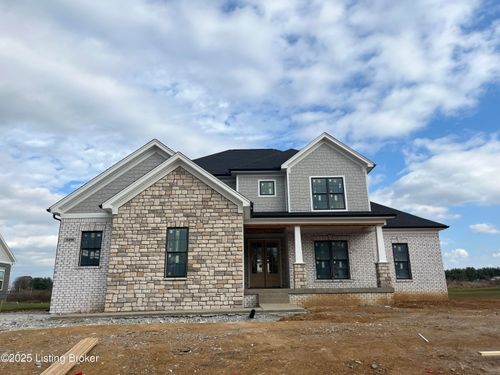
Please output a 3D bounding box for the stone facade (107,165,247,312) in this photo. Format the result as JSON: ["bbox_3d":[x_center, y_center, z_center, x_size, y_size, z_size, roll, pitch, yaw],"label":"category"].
[{"bbox_3d":[-2.507,1.718,13.319,4.625,5.007,0.500,-1,-15,0],"label":"stone facade"}]

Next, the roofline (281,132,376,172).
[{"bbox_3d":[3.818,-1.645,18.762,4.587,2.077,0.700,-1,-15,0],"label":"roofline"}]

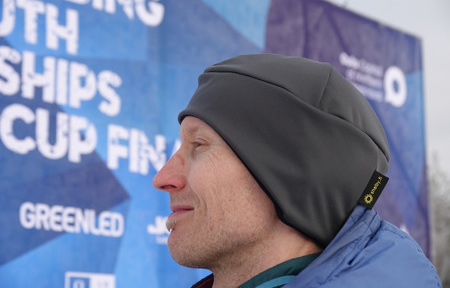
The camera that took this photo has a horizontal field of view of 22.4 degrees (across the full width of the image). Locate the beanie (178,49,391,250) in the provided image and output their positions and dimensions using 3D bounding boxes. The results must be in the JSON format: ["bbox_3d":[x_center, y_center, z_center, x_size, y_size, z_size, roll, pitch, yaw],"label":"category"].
[{"bbox_3d":[0.061,0.004,1.190,0.228,0.200,0.180,5,-9,15],"label":"beanie"}]

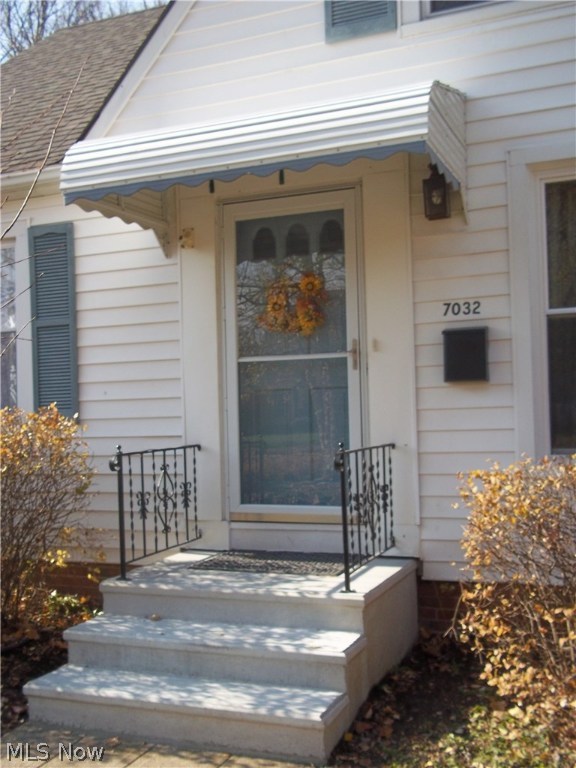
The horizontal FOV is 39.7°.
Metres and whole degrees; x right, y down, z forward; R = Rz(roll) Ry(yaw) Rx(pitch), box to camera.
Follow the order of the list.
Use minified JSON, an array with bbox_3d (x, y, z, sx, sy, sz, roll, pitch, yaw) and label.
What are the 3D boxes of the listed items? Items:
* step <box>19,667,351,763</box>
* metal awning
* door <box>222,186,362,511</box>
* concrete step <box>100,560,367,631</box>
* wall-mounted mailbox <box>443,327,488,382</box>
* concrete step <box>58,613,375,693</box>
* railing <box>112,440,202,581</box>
[{"bbox_3d":[-0.474,1.439,3.531,1.450,0.178,0.330,-2,-2,21],"label":"step"},{"bbox_3d":[-0.097,-1.320,4.554,2.030,0.780,1.200,-2,-2,21],"label":"metal awning"},{"bbox_3d":[0.012,-0.188,5.124,0.915,2.060,0.055,-2,-2,21],"label":"door"},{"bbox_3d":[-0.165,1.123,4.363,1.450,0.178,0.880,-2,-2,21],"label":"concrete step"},{"bbox_3d":[1.041,-0.171,4.681,0.260,0.315,0.100,-2,-2,21],"label":"wall-mounted mailbox"},{"bbox_3d":[-0.366,1.278,3.826,1.450,0.178,0.330,-2,-2,21],"label":"concrete step"},{"bbox_3d":[-0.761,0.707,4.814,0.065,0.735,1.010,-2,-2,21],"label":"railing"}]

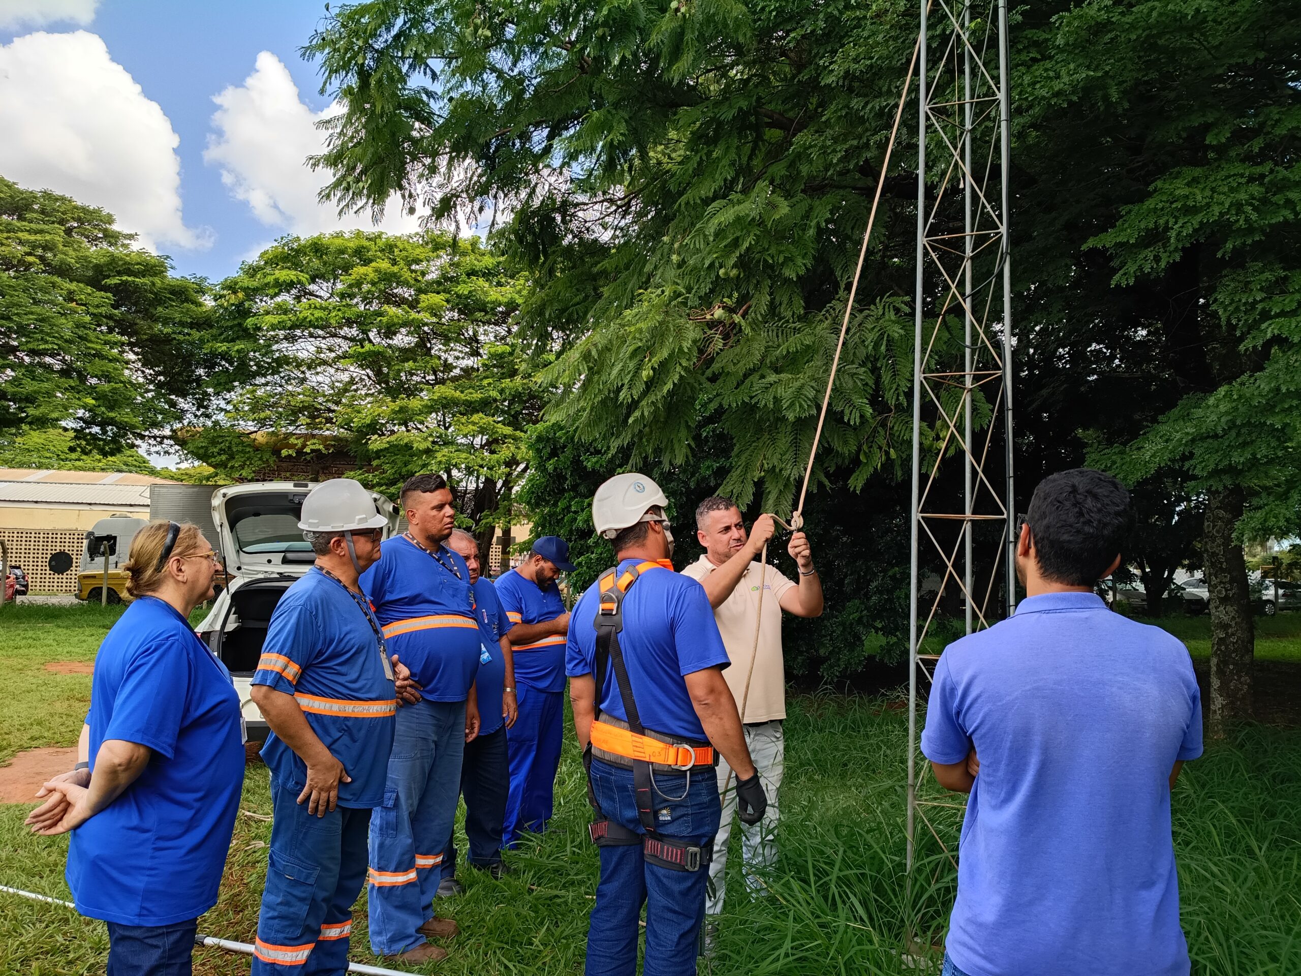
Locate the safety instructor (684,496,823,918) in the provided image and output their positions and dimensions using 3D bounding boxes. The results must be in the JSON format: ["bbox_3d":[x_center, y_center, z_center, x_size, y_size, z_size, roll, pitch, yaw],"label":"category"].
[{"bbox_3d":[0.423,0.938,4.116,0.640,1.800,0.480,2,-5,-6],"label":"safety instructor"}]

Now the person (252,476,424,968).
[{"bbox_3d":[-0.967,0.839,3.094,0.520,1.760,0.560,1,-5,6],"label":"person"}]

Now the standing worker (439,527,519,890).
[{"bbox_3d":[-0.779,1.022,4.681,0.360,1.670,0.540,-2,-6,38],"label":"standing worker"}]

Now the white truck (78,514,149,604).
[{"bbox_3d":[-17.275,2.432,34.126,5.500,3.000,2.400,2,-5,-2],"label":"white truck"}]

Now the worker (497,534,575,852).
[{"bbox_3d":[-0.590,1.070,5.143,0.450,1.660,0.520,-2,-6,32],"label":"worker"}]

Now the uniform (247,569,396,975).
[{"bbox_3d":[-0.970,0.954,3.084,0.420,1.430,0.540,1,-5,6],"label":"uniform"}]

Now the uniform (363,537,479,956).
[{"bbox_3d":[-0.867,0.975,3.845,0.400,1.540,0.550,0,-5,20],"label":"uniform"}]

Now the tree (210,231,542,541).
[{"bbox_3d":[-7.657,-1.928,28.469,10.500,11.200,10.000,1,-5,0],"label":"tree"}]

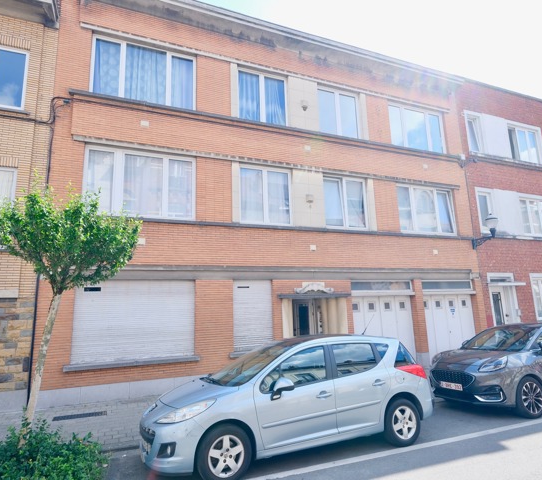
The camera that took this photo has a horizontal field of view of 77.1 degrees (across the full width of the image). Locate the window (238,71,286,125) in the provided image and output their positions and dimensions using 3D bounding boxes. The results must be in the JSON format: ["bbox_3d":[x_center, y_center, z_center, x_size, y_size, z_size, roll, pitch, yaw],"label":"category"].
[{"bbox_3d":[-0.210,-3.901,9.411,1.453,1.509,0.120,3,-10,-21],"label":"window"}]

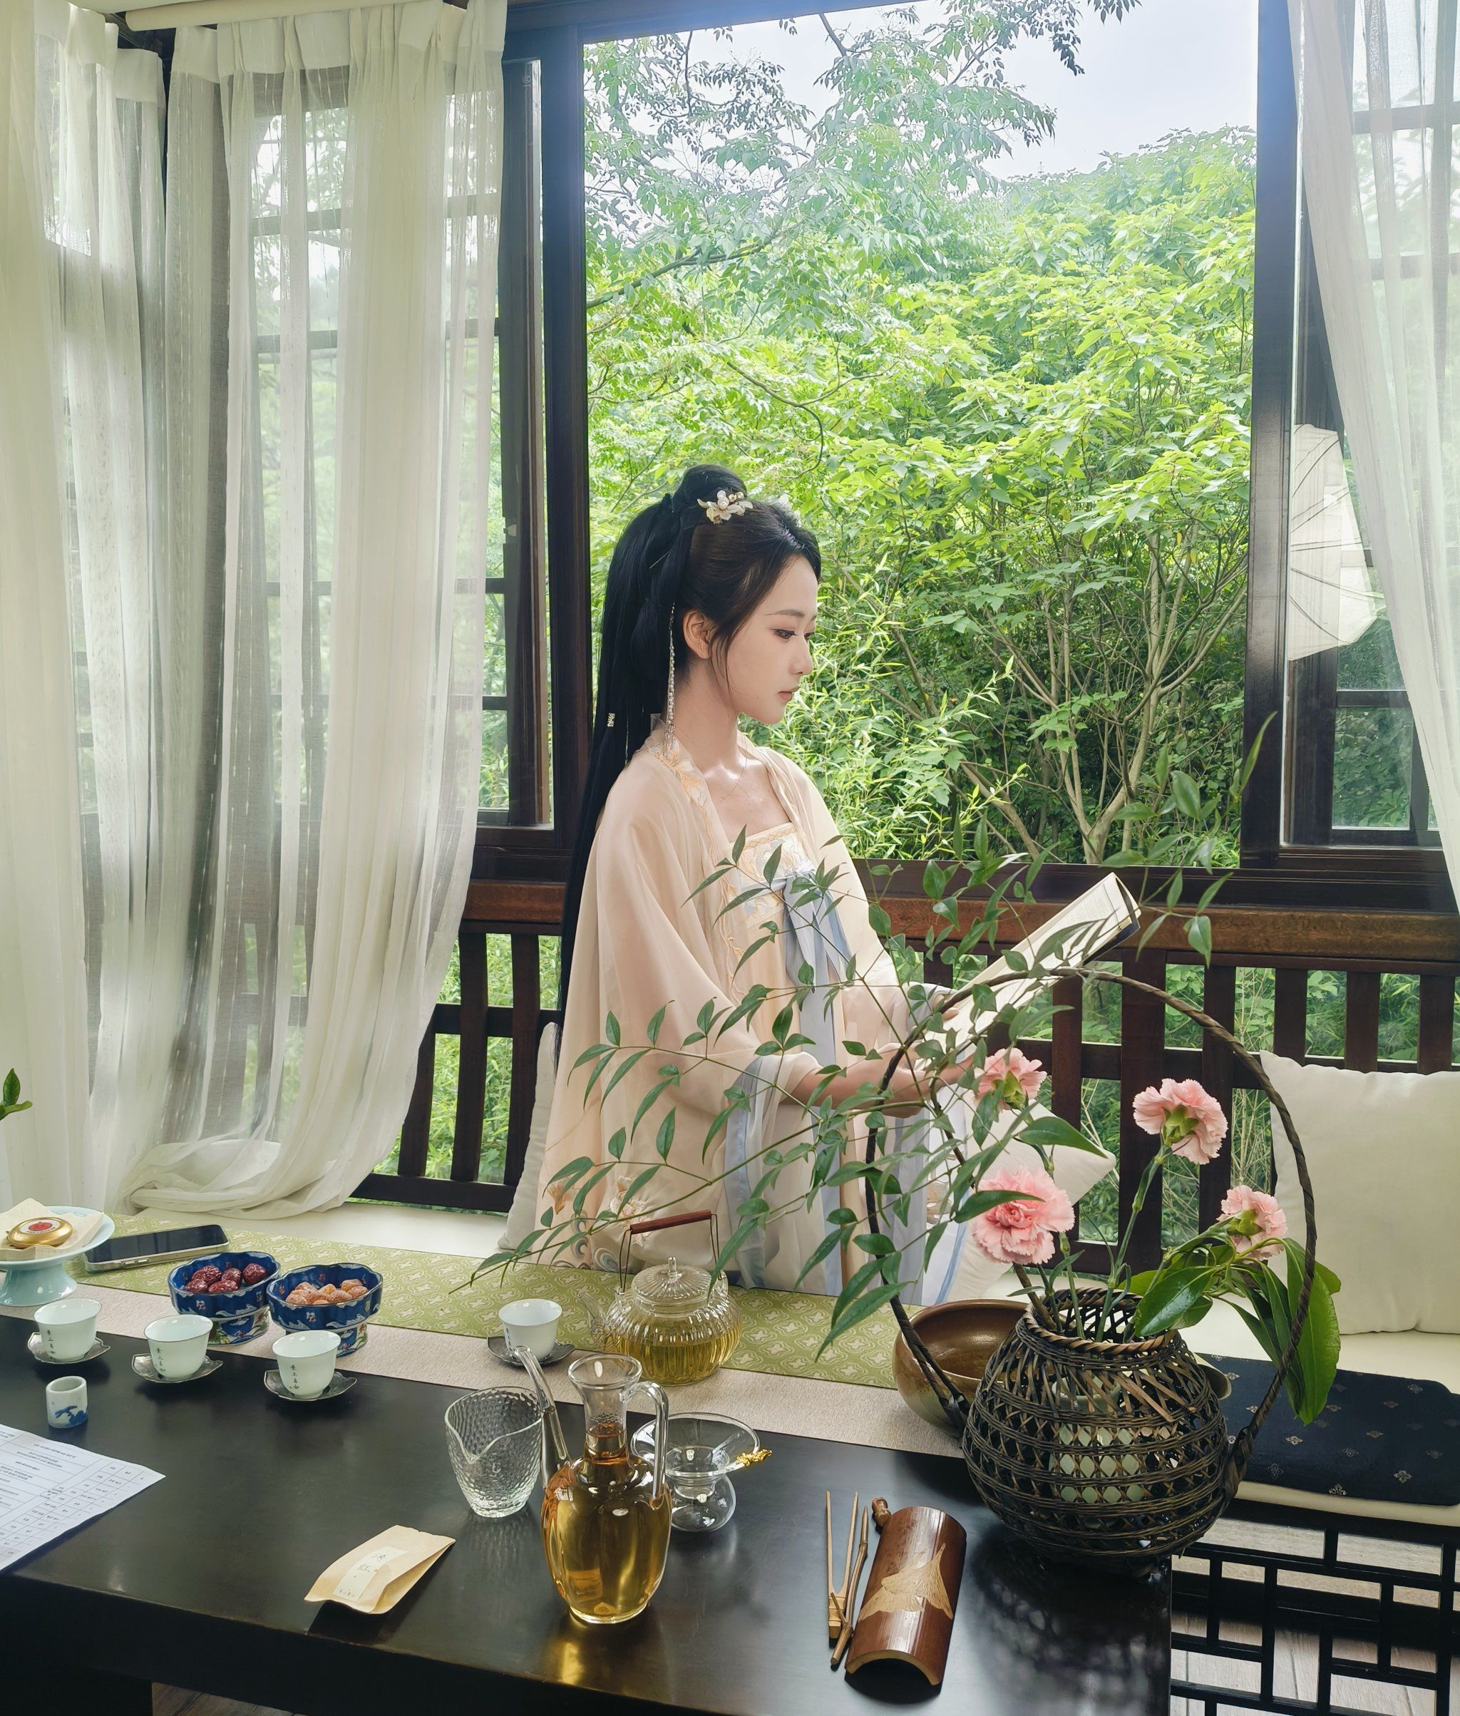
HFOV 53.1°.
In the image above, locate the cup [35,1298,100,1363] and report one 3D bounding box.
[{"bbox_3d":[-0.626,0.450,1.384,0.058,0.043,0.058,0,4,0],"label":"cup"}]

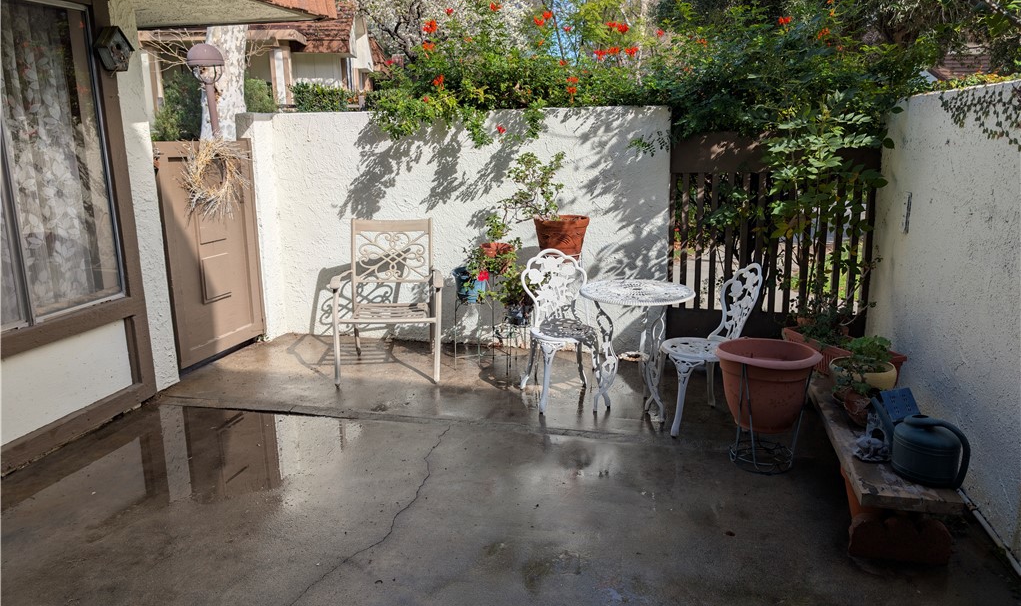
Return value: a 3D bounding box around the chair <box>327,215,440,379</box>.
[{"bbox_3d":[-0.771,-0.029,4.503,0.620,0.925,0.670,-1,14,-4],"label":"chair"}]

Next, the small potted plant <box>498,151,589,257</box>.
[{"bbox_3d":[0.207,-0.574,4.317,0.560,0.680,0.420,3,14,14],"label":"small potted plant"}]

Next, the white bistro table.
[{"bbox_3d":[0.673,0.265,3.809,0.600,0.667,0.600,3,14,14],"label":"white bistro table"}]

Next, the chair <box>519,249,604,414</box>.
[{"bbox_3d":[0.294,0.135,4.004,0.400,0.830,0.460,-3,14,-10],"label":"chair"}]

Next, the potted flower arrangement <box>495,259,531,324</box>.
[{"bbox_3d":[0.046,-0.065,4.484,0.280,0.425,0.270,0,14,0],"label":"potted flower arrangement"}]

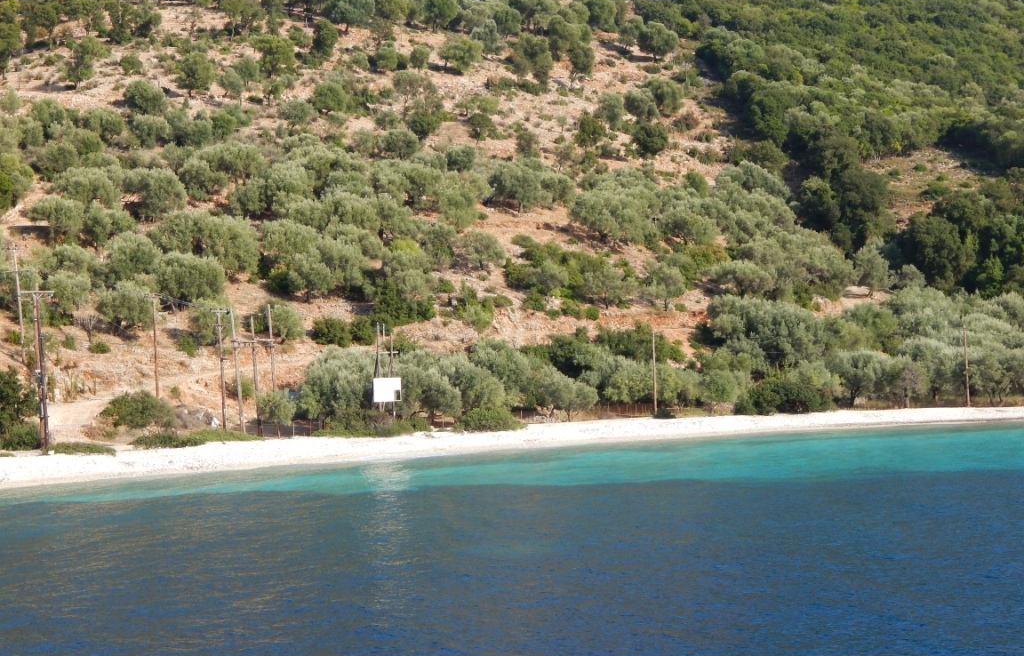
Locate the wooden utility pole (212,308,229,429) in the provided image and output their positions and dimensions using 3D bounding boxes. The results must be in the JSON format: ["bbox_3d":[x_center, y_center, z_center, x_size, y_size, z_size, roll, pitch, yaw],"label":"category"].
[{"bbox_3d":[-23.013,3.341,162.000,1.400,9.640,0.300,-4,3,-17],"label":"wooden utility pole"}]

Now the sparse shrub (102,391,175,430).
[{"bbox_3d":[-30.193,6.669,165.000,5.700,2.900,4.600,-3,3,0],"label":"sparse shrub"}]

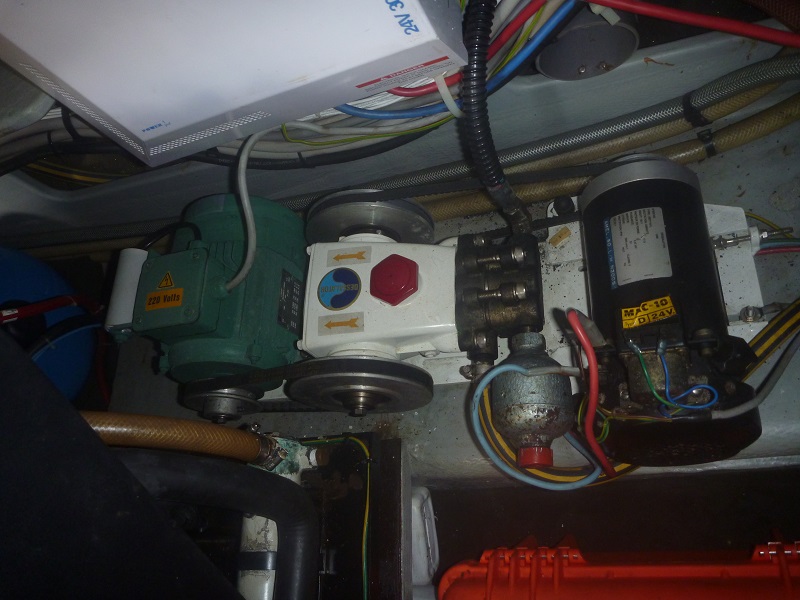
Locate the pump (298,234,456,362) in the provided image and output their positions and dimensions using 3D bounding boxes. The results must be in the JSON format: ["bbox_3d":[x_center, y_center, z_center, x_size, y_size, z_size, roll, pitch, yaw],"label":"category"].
[{"bbox_3d":[-0.006,0.005,0.679,0.164,0.130,0.138,-7,63,17],"label":"pump"}]

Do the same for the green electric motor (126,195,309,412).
[{"bbox_3d":[-0.192,0.007,0.718,0.148,0.192,0.237,-7,63,17],"label":"green electric motor"}]

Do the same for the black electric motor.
[{"bbox_3d":[0.250,0.007,0.625,0.144,0.140,0.272,-7,63,17],"label":"black electric motor"}]

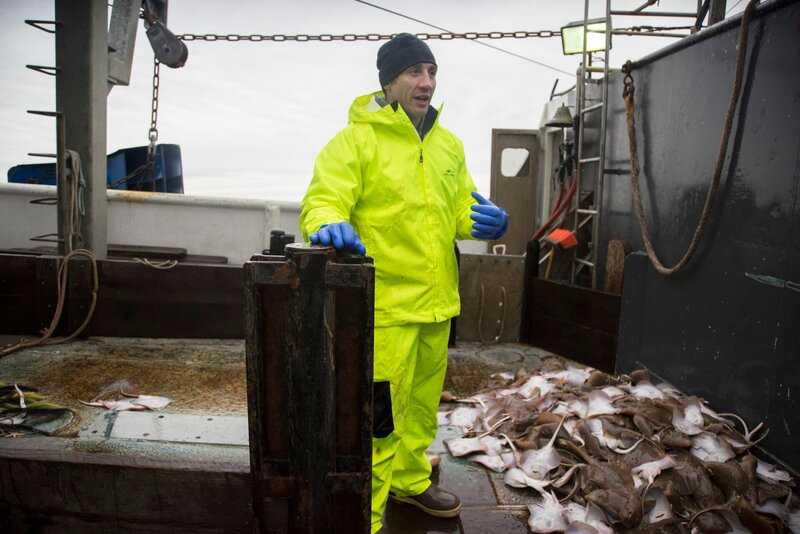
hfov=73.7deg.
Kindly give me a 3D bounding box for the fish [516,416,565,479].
[{"bbox_3d":[0.644,0.822,2.430,0.190,0.070,0.360,6,29,30],"label":"fish"}]

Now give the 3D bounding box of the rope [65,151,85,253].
[{"bbox_3d":[-2.745,-0.552,4.500,0.150,0.850,0.090,1,8,0],"label":"rope"}]

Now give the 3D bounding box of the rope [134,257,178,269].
[{"bbox_3d":[-2.054,-0.038,4.500,0.370,0.100,0.110,1,8,0],"label":"rope"}]

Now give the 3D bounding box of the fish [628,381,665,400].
[{"bbox_3d":[1.409,0.703,3.050,0.200,0.060,0.230,3,17,6],"label":"fish"}]

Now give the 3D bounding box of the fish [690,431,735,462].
[{"bbox_3d":[1.406,0.803,2.400,0.190,0.065,0.210,3,19,6],"label":"fish"}]

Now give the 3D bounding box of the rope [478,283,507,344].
[{"bbox_3d":[0.780,0.392,4.500,0.235,0.530,0.050,1,8,0],"label":"rope"}]

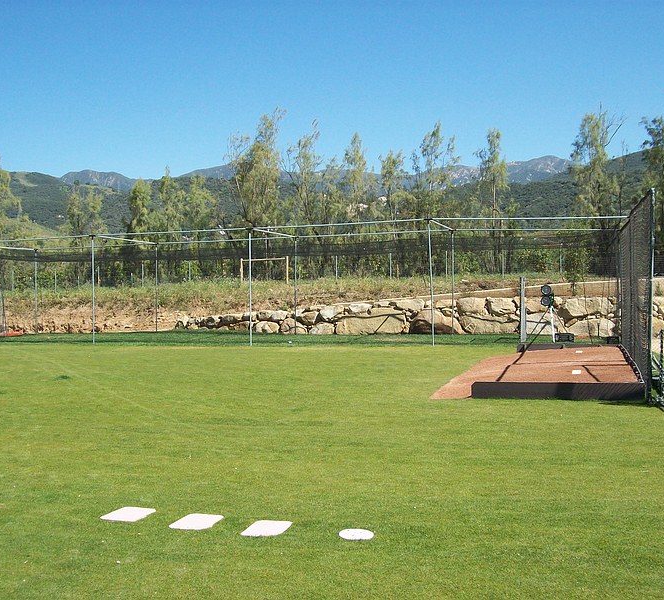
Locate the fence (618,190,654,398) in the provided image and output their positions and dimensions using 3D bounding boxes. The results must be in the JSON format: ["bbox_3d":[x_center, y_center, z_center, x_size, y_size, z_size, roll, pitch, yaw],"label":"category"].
[{"bbox_3d":[5.400,-0.100,15.000,0.180,2.950,7.800,0,1,16],"label":"fence"}]

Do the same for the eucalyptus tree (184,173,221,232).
[{"bbox_3d":[-8.188,-4.469,52.000,2.438,6.750,2.438,0,2,14],"label":"eucalyptus tree"}]

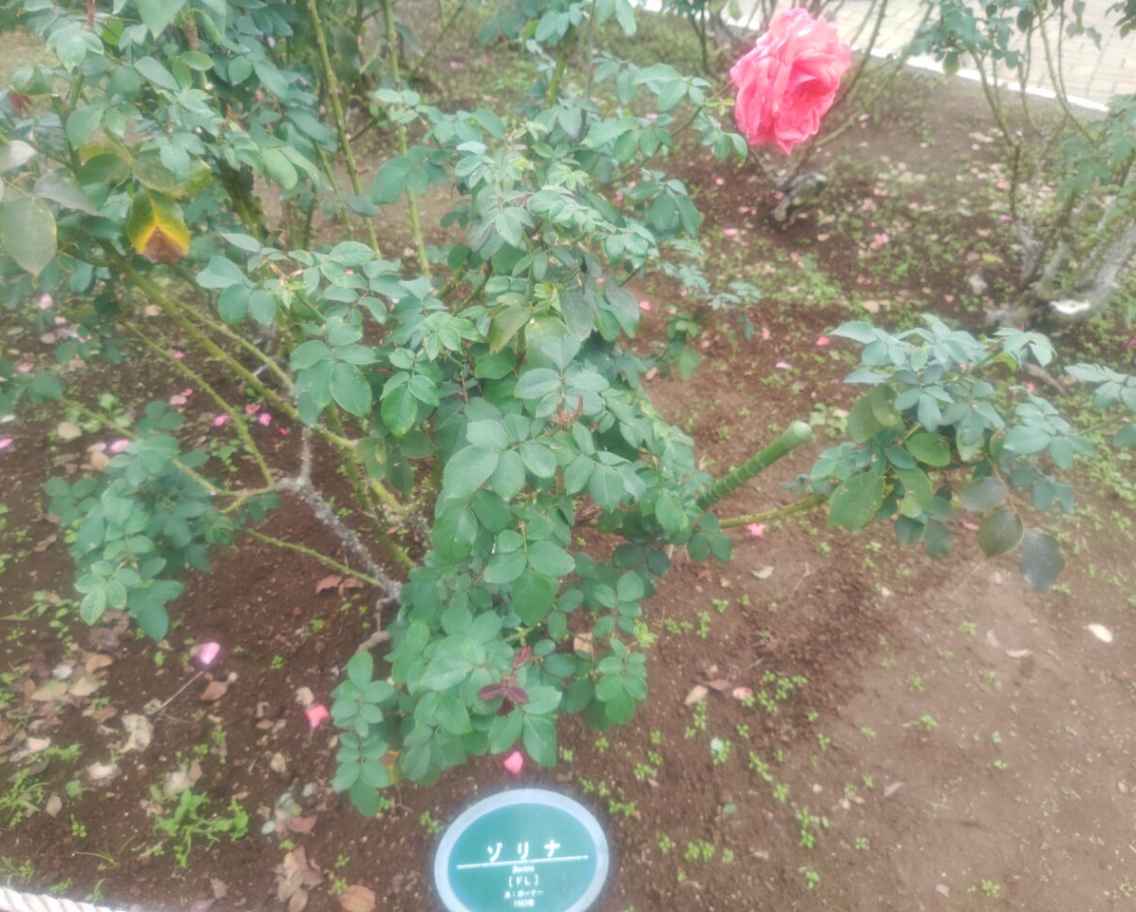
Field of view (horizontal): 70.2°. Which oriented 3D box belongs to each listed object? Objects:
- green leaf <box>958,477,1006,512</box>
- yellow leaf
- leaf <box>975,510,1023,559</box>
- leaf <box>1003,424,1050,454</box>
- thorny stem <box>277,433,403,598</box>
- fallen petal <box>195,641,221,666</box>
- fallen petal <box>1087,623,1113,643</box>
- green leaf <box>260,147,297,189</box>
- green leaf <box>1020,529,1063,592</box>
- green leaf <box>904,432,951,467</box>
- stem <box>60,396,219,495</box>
[{"bbox_3d":[0.514,0.048,1.000,0.053,0.012,0.040,-15,71,19],"label":"green leaf"},{"bbox_3d":[-0.406,-0.227,0.800,0.060,0.072,0.012,-15,4,-22],"label":"yellow leaf"},{"bbox_3d":[0.524,0.094,0.980,0.048,0.012,0.065,26,86,28],"label":"leaf"},{"bbox_3d":[0.477,-0.016,0.842,0.045,0.011,0.030,-13,57,4],"label":"leaf"},{"bbox_3d":[-0.374,0.098,1.330,0.200,0.240,0.120,-4,47,0],"label":"thorny stem"},{"bbox_3d":[-0.703,0.384,1.575,0.041,0.014,0.046,12,47,12],"label":"fallen petal"},{"bbox_3d":[1.018,0.334,1.541,0.028,0.012,0.049,-20,41,-24],"label":"fallen petal"},{"bbox_3d":[-0.365,-0.364,1.020,0.031,0.010,0.061,-36,91,-6],"label":"green leaf"},{"bbox_3d":[0.559,0.123,0.960,0.051,0.012,0.075,-4,73,25],"label":"green leaf"},{"bbox_3d":[0.383,-0.006,0.862,0.046,0.011,0.033,34,87,23],"label":"green leaf"},{"bbox_3d":[-0.754,-0.015,1.430,0.022,0.299,0.020,-53,20,0],"label":"stem"}]

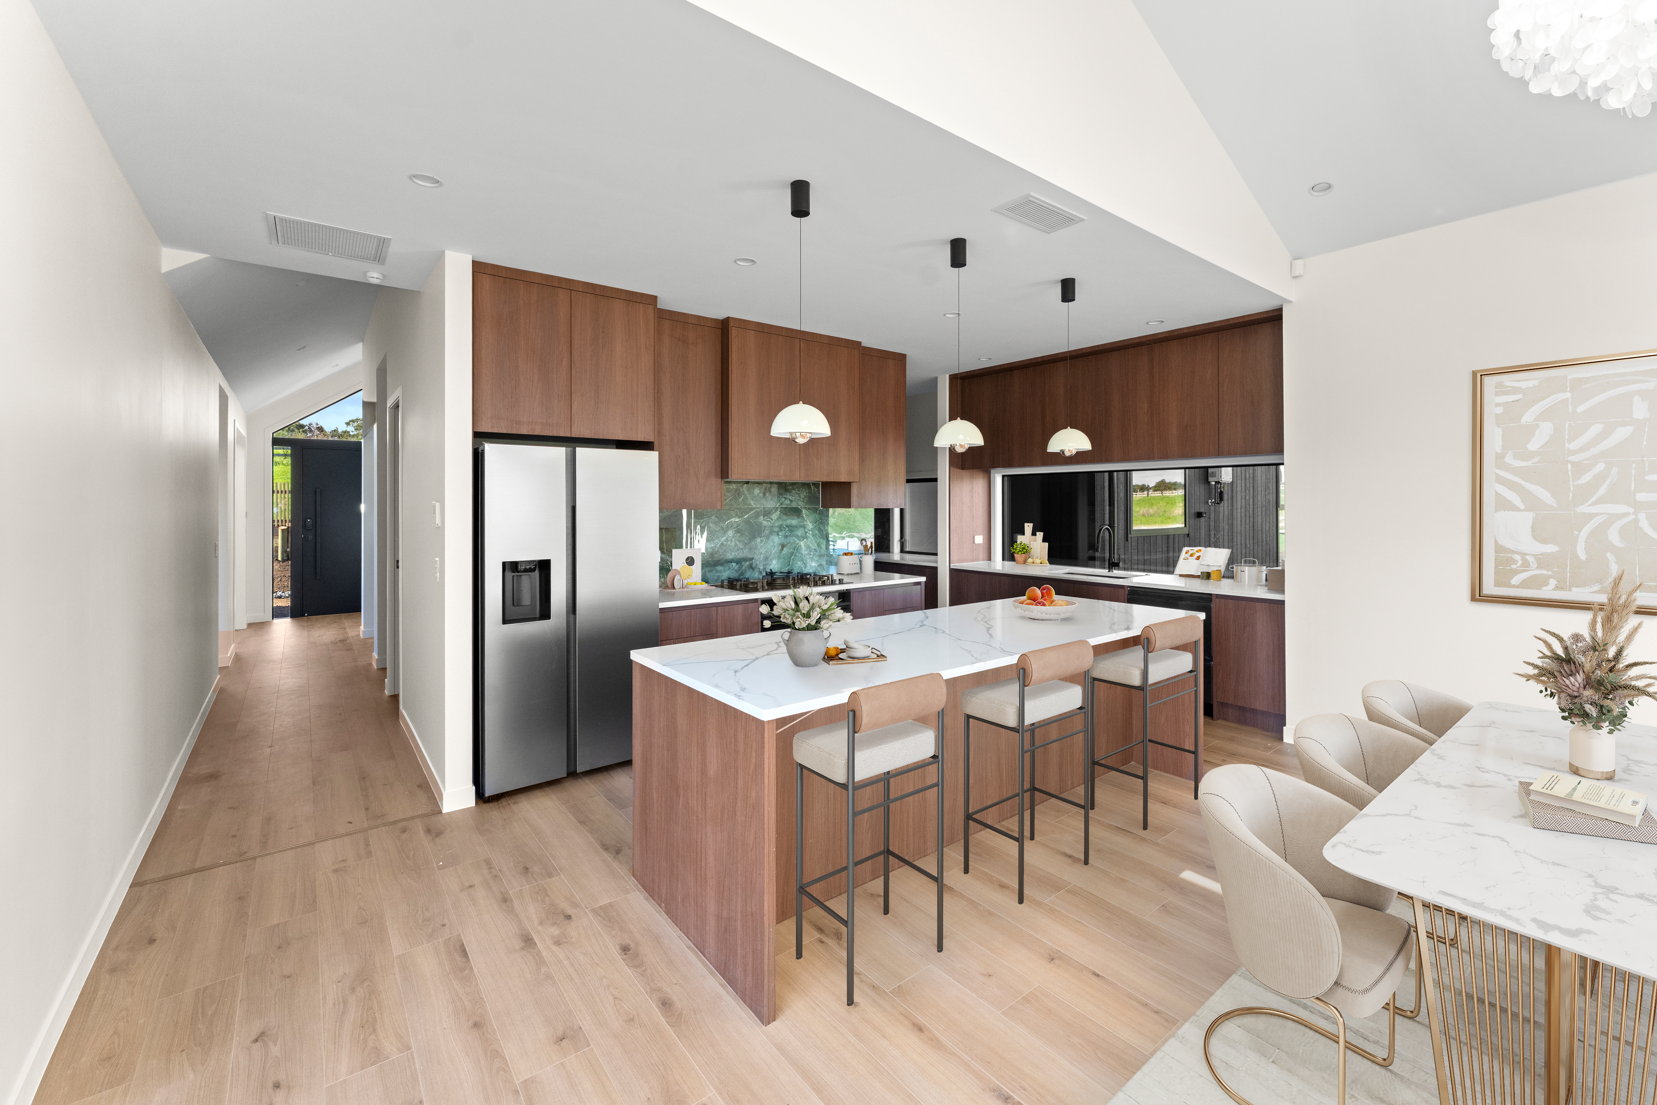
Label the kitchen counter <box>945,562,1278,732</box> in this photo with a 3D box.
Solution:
[{"bbox_3d":[2.305,0.662,5.414,0.610,0.900,2.780,-3,4,-38],"label":"kitchen counter"}]

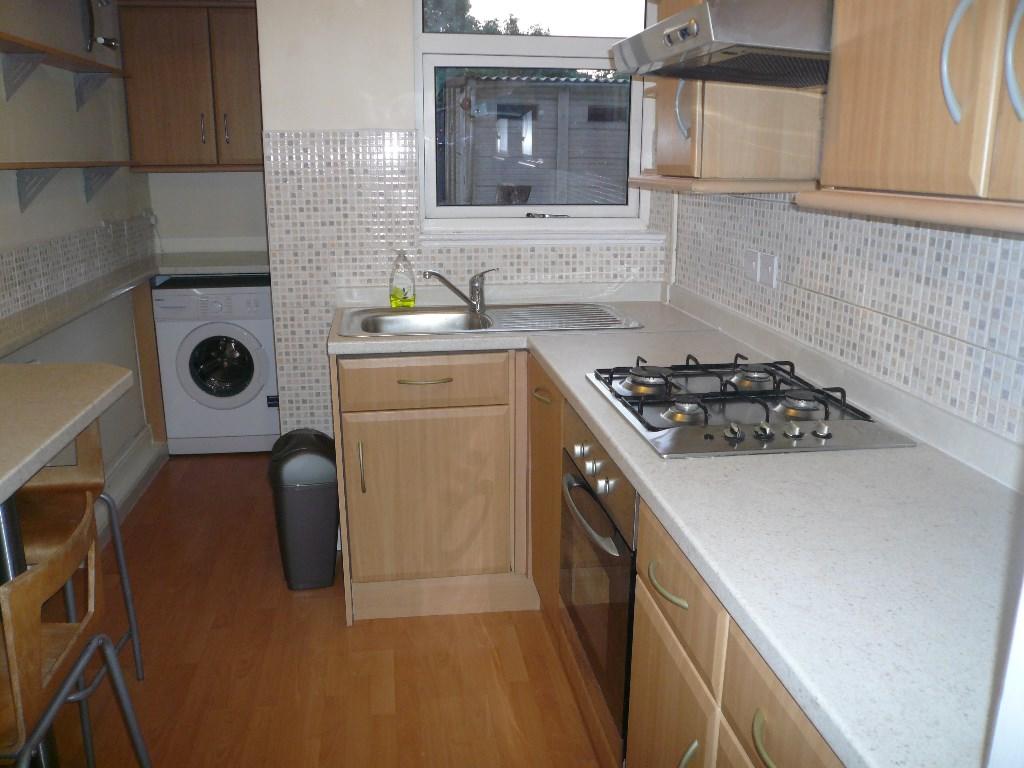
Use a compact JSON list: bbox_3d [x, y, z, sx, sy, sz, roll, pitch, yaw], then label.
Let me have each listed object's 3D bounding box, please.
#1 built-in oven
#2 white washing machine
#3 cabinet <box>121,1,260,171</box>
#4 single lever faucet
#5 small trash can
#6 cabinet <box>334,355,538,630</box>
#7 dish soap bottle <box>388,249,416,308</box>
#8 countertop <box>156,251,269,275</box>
[{"bbox_3d":[0.416,0.366,1.833,0.575,0.580,0.605,-2,16,-8],"label":"built-in oven"},{"bbox_3d":[-1.444,-0.128,4.291,0.588,0.832,0.564,-2,16,-8],"label":"white washing machine"},{"bbox_3d":[-1.468,-1.450,4.108,0.750,0.734,0.301,-2,16,-8],"label":"cabinet"},{"bbox_3d":[-0.170,-0.314,2.775,0.255,0.155,0.075,-6,17,-22],"label":"single lever faucet"},{"bbox_3d":[-0.702,0.411,2.861,0.257,0.564,0.267,-2,16,-8],"label":"small trash can"},{"bbox_3d":[-0.267,0.267,2.783,0.588,0.886,0.494,-2,16,-8],"label":"cabinet"},{"bbox_3d":[-0.372,-0.351,2.809,0.088,0.205,0.058,-2,16,-8],"label":"dish soap bottle"},{"bbox_3d":[-1.470,-0.610,4.186,0.679,0.041,0.597,-2,16,-8],"label":"countertop"}]

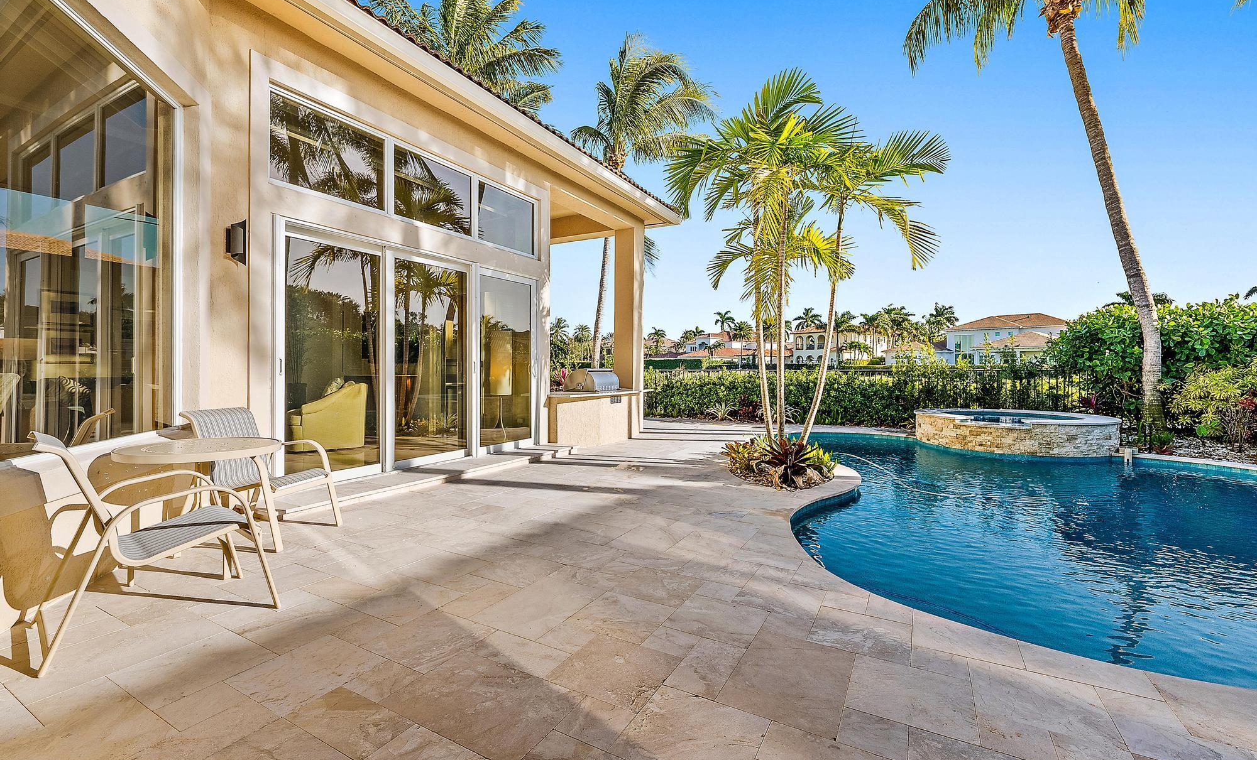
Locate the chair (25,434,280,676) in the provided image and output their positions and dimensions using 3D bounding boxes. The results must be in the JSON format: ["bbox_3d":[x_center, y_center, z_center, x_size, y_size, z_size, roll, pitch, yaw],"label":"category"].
[{"bbox_3d":[-2.171,0.668,2.269,0.630,0.870,0.780,1,1,41],"label":"chair"}]

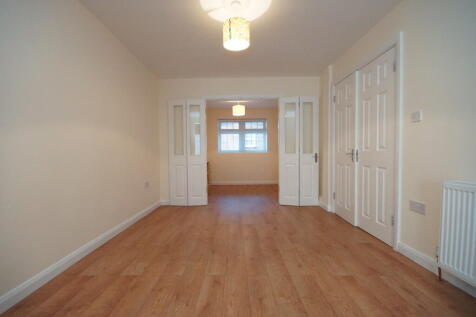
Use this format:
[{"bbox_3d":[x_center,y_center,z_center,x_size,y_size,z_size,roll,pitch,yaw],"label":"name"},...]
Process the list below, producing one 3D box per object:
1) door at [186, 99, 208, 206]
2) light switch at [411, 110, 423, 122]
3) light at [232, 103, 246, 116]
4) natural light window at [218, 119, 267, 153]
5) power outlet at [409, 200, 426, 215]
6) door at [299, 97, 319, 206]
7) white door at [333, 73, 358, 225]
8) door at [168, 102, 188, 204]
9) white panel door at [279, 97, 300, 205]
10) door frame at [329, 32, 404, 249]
[{"bbox_3d":[-0.724,-0.099,3.579,0.343,1.916,0.040,0,2,-8],"label":"door"},{"bbox_3d":[1.583,-0.375,1.756,0.028,0.088,0.086,0,2,-2],"label":"light switch"},{"bbox_3d":[0.036,-1.174,4.767,0.303,0.327,0.303,0,2,0],"label":"light"},{"bbox_3d":[0.144,-0.674,5.999,1.471,0.998,0.101,0,2,0],"label":"natural light window"},{"bbox_3d":[1.592,0.436,1.757,0.014,0.088,0.150,0,2,-2],"label":"power outlet"},{"bbox_3d":[1.278,-0.116,3.573,0.371,1.965,0.040,0,2,-6],"label":"door"},{"bbox_3d":[1.559,-0.129,2.835,0.040,2.021,0.516,0,2,-2],"label":"white door"},{"bbox_3d":[-1.063,-0.085,3.574,0.351,1.896,0.040,0,2,7],"label":"door"},{"bbox_3d":[0.926,-0.117,3.578,0.349,1.958,0.040,0,2,8],"label":"white panel door"},{"bbox_3d":[1.578,-0.165,2.583,0.101,2.116,1.321,0,2,-2],"label":"door frame"}]

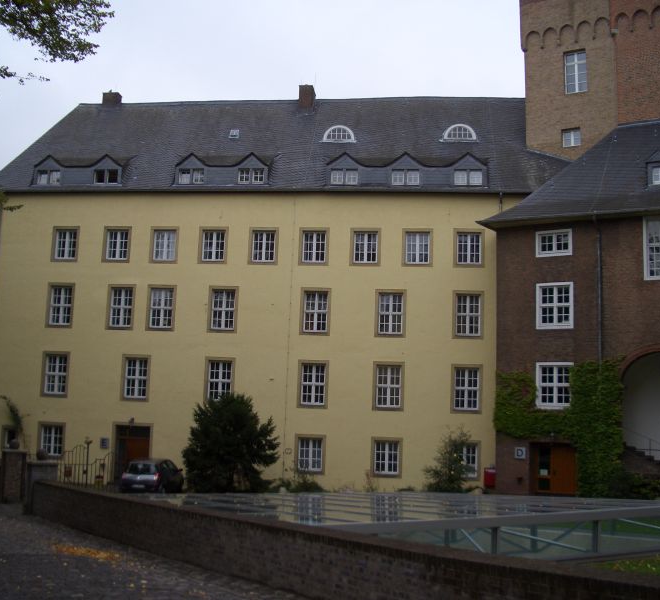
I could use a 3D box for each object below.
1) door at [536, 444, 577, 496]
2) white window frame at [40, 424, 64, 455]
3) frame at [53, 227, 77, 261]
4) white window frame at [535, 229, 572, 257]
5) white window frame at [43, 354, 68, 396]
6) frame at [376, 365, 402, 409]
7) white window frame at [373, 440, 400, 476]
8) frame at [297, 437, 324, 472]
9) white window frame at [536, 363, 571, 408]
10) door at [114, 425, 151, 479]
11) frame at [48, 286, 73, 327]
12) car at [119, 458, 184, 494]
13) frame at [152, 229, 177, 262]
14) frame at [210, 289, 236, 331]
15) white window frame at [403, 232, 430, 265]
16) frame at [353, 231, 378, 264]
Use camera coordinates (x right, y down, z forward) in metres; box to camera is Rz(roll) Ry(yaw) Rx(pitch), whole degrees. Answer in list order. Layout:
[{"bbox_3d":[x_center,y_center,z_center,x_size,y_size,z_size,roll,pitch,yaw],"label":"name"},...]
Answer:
[{"bbox_3d":[9.678,7.261,34.600,1.803,2.039,0.180,-3,-8,34],"label":"door"},{"bbox_3d":[-13.470,6.854,39.237,1.120,1.470,0.150,1,-7,8],"label":"white window frame"},{"bbox_3d":[-13.174,-2.775,40.442,1.120,1.540,0.150,1,-7,8],"label":"frame"},{"bbox_3d":[10.189,-2.575,36.764,1.647,1.180,0.130,-2,-8,33],"label":"white window frame"},{"bbox_3d":[-14.097,3.831,41.647,1.131,2.010,0.150,1,-7,8],"label":"white window frame"},{"bbox_3d":[2.690,3.960,36.880,1.125,1.935,0.180,1,-7,8],"label":"frame"},{"bbox_3d":[2.579,7.130,36.504,1.095,1.465,0.180,1,-7,8],"label":"white window frame"},{"bbox_3d":[-0.938,7.334,38.398,1.141,1.525,0.130,1,-7,8],"label":"frame"},{"bbox_3d":[9.659,3.687,34.662,1.620,1.957,0.200,-3,-8,34],"label":"white window frame"},{"bbox_3d":[-9.279,7.260,38.198,1.589,2.575,0.200,1,-7,8],"label":"door"},{"bbox_3d":[-13.108,0.322,39.432,1.133,1.920,0.180,1,-7,8],"label":"frame"},{"bbox_3d":[-7.950,7.950,36.850,1.680,1.440,3.900,1,-7,8],"label":"car"},{"bbox_3d":[-8.507,-2.803,41.718,1.183,1.610,0.150,1,-7,8],"label":"frame"},{"bbox_3d":[-5.250,0.457,39.859,1.148,2.018,0.130,1,-7,8],"label":"frame"},{"bbox_3d":[4.089,-2.398,37.478,1.084,1.529,0.180,1,-7,8],"label":"white window frame"},{"bbox_3d":[1.729,-2.566,39.213,1.146,1.548,0.130,1,-7,8],"label":"frame"}]

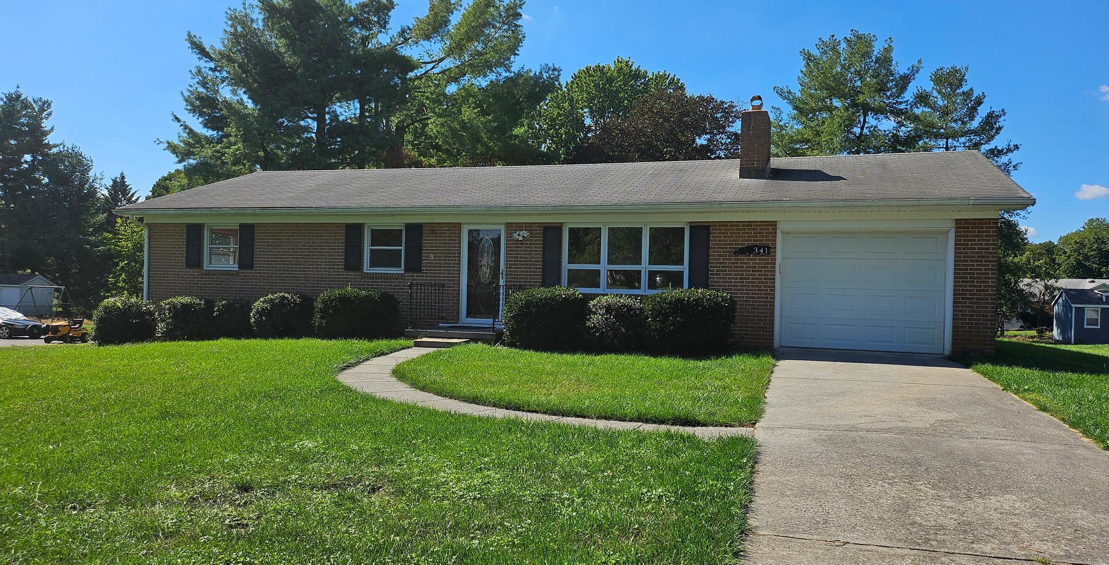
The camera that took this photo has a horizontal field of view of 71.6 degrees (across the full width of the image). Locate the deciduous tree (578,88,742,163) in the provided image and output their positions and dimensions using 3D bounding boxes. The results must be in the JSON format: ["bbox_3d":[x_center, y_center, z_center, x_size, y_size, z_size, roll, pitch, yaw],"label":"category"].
[{"bbox_3d":[4.707,-3.334,35.002,7.424,11.039,7.300,1,0,0],"label":"deciduous tree"}]

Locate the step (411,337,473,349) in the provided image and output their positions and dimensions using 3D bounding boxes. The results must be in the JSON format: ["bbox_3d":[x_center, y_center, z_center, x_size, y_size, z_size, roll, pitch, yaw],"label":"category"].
[{"bbox_3d":[-2.093,1.151,14.329,0.950,0.130,0.460,1,0,18],"label":"step"}]

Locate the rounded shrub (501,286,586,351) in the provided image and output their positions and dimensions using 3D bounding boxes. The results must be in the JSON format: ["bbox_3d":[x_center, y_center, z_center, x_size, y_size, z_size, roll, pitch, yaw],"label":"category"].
[{"bbox_3d":[-0.184,0.649,14.332,1.550,1.160,1.400,1,0,18],"label":"rounded shrub"}]

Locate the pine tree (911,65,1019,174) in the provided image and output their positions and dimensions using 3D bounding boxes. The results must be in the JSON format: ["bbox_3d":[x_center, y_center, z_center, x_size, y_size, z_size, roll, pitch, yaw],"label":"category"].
[{"bbox_3d":[19.655,-4.035,37.002,4.561,12.901,5.000,1,0,0],"label":"pine tree"}]

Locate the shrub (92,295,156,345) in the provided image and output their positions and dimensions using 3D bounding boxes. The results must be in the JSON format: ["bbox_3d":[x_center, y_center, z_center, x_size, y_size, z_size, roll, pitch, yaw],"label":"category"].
[{"bbox_3d":[-9.930,0.840,17.718,1.450,1.150,1.350,1,0,18],"label":"shrub"}]

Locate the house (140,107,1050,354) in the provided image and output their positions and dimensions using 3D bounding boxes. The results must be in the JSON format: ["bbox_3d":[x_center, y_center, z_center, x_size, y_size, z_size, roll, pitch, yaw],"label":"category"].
[{"bbox_3d":[0.075,-1.329,19.843,19.200,5.100,9.500,1,0,18],"label":"house"}]

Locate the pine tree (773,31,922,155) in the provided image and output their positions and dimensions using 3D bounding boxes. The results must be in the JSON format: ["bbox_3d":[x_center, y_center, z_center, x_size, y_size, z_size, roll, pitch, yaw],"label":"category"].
[{"bbox_3d":[14.355,-5.070,38.002,6.884,14.736,7.200,1,0,0],"label":"pine tree"}]

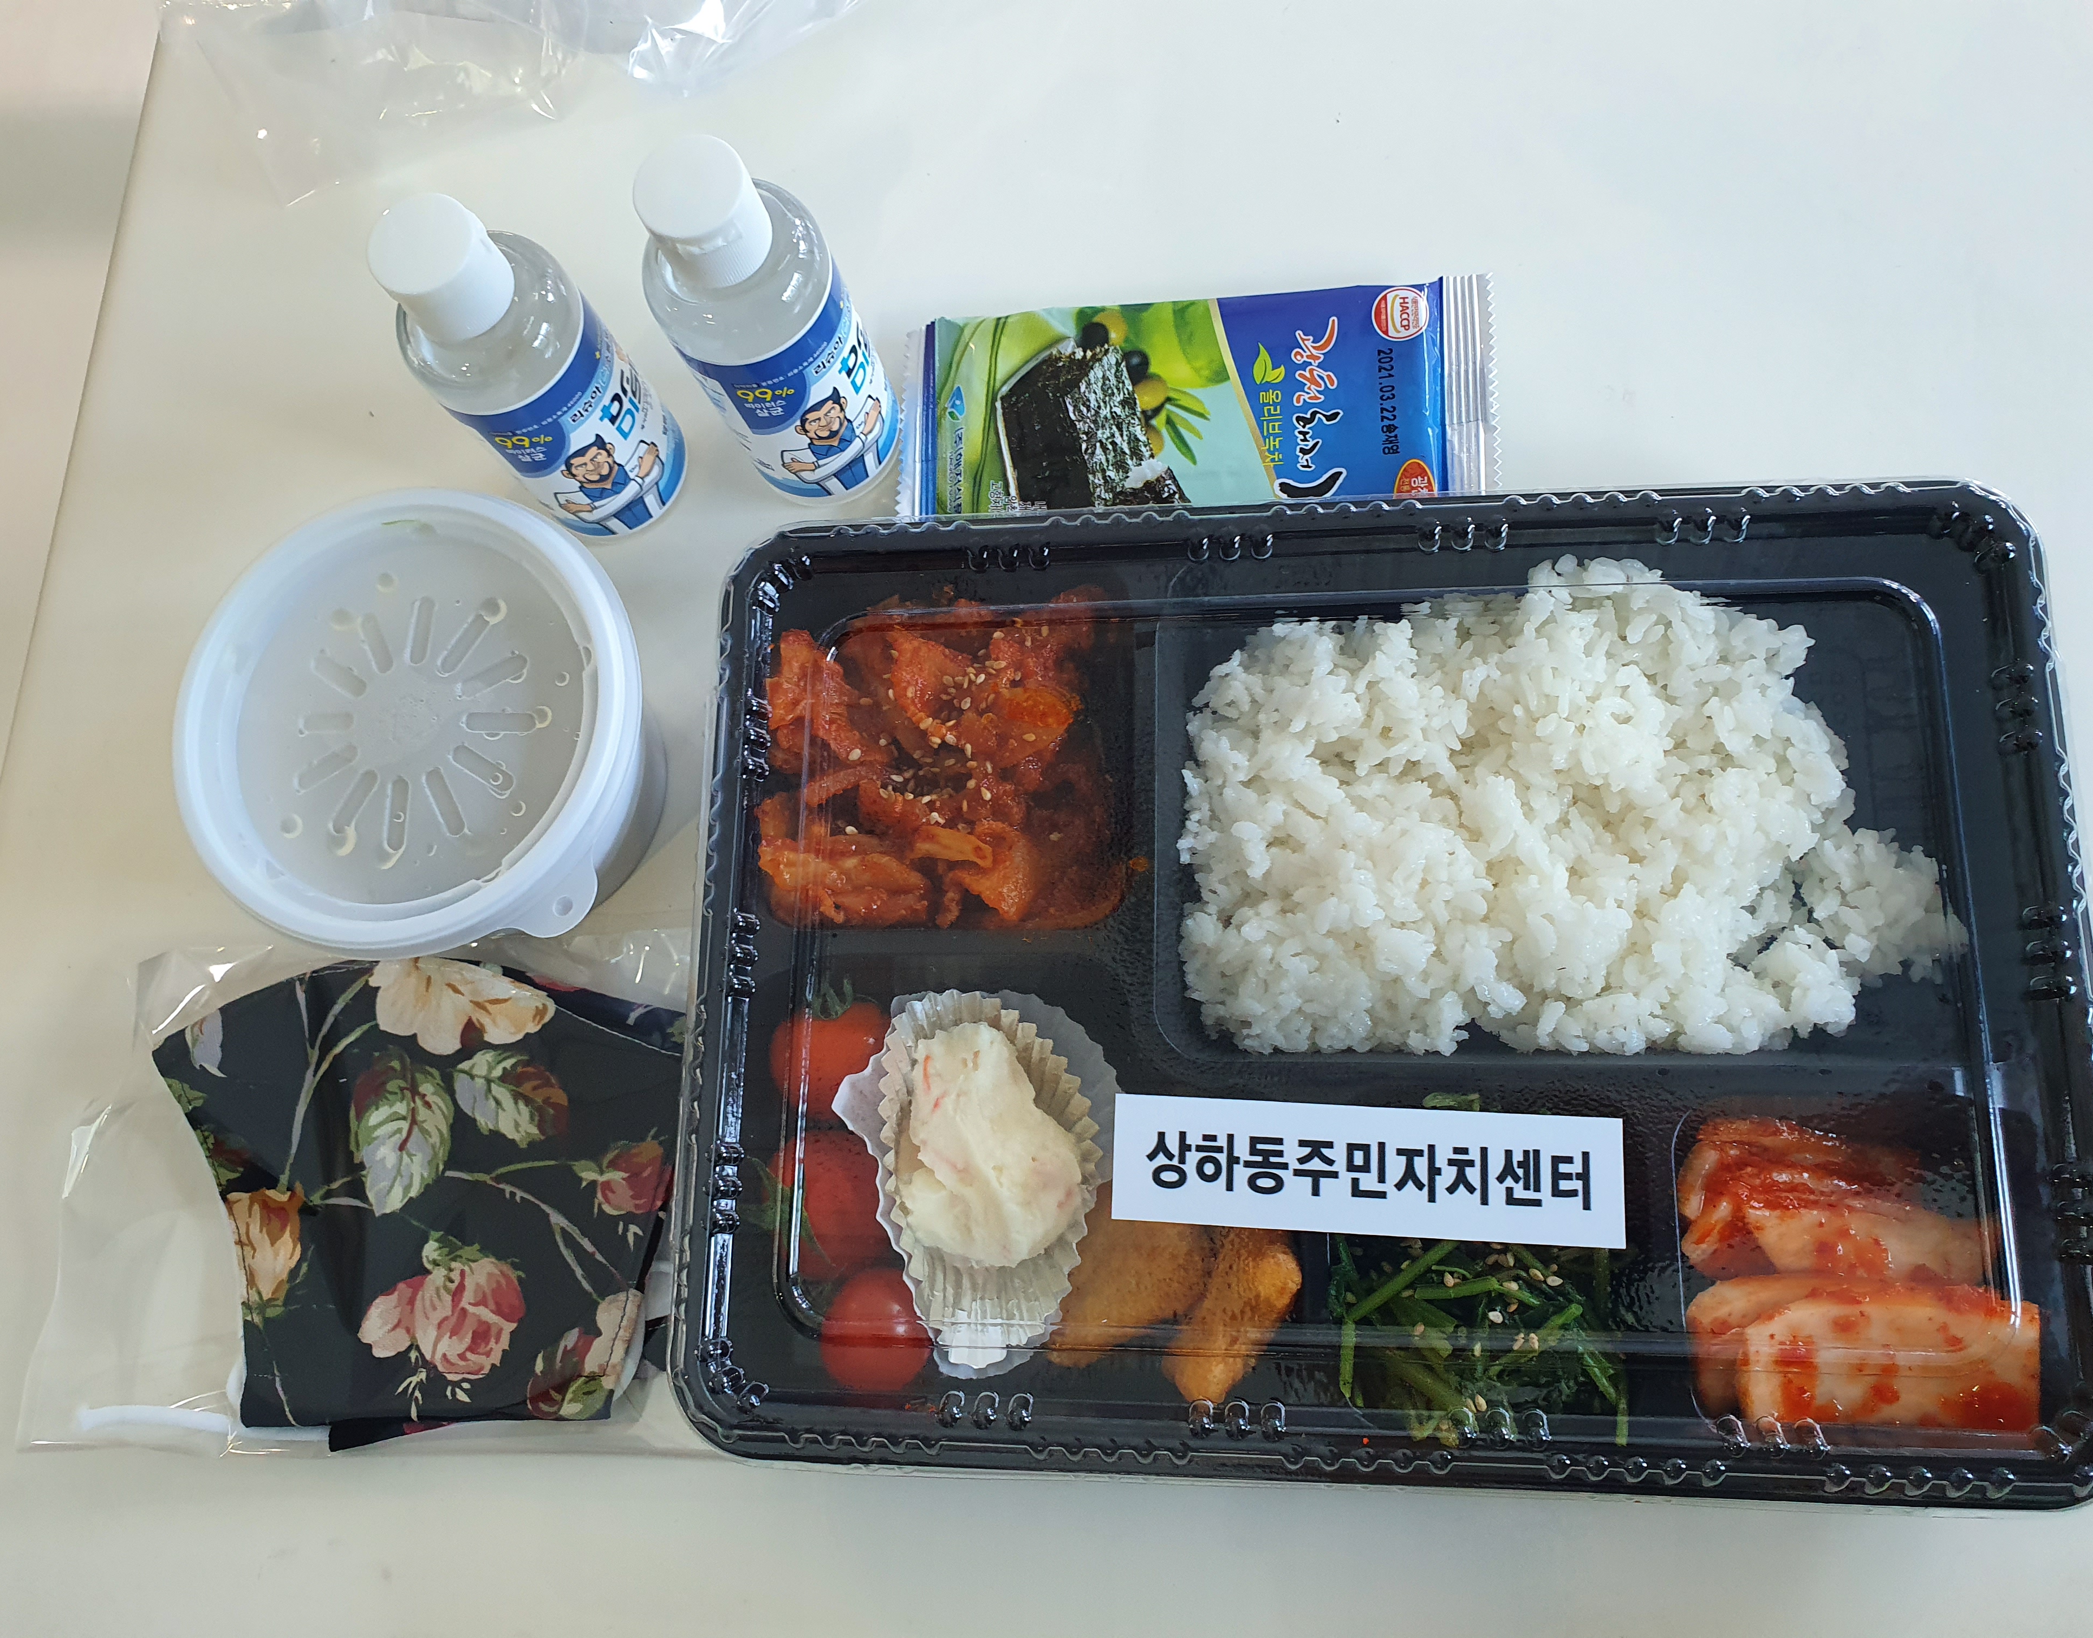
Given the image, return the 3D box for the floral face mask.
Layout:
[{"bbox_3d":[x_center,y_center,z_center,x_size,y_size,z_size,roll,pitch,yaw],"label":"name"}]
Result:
[{"bbox_3d":[-0.147,0.089,0.387,0.142,0.017,0.115,-1,78,7],"label":"floral face mask"}]

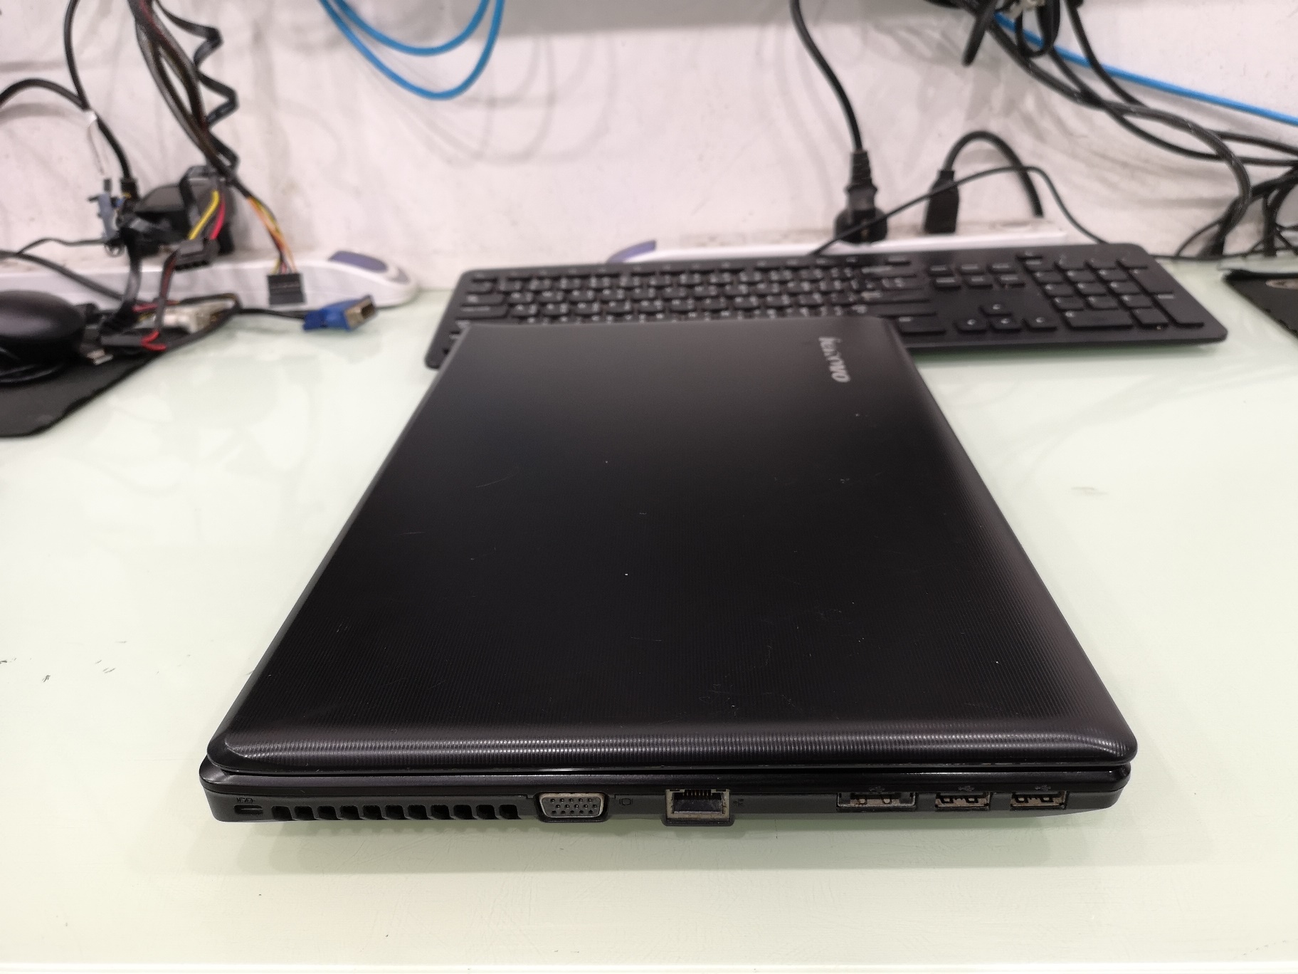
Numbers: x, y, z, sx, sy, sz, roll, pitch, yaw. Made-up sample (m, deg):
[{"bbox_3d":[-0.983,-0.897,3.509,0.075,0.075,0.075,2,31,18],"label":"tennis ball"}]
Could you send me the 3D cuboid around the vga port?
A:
[{"bbox_3d":[-0.019,0.078,0.255,0.017,0.009,0.008,-1,27,3],"label":"vga port"}]

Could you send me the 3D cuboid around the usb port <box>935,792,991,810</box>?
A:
[{"bbox_3d":[0.077,0.075,0.251,0.013,0.006,0.009,-1,27,3],"label":"usb port"}]

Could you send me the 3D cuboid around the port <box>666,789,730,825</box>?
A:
[{"bbox_3d":[0.012,0.077,0.255,0.017,0.012,0.010,-1,27,3],"label":"port"}]

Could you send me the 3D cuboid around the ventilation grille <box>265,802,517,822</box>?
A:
[{"bbox_3d":[-0.063,0.080,0.258,0.064,0.007,0.008,-1,27,3],"label":"ventilation grille"}]

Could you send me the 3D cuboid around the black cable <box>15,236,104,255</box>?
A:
[{"bbox_3d":[-0.412,-0.169,0.708,0.061,0.013,0.012,-1,27,3],"label":"black cable"}]

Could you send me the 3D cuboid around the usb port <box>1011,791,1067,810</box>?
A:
[{"bbox_3d":[0.095,0.074,0.250,0.014,0.006,0.009,-1,27,3],"label":"usb port"}]

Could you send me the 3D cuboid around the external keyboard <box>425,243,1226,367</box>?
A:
[{"bbox_3d":[0.097,-0.107,0.612,0.442,0.021,0.132,-2,33,2],"label":"external keyboard"}]

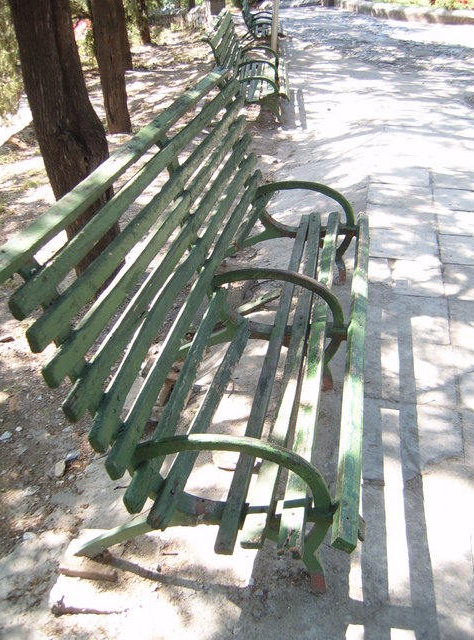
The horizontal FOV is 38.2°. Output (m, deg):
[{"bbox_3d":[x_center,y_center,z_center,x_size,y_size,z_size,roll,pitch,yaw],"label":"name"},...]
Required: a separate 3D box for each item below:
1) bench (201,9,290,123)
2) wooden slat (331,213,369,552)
[{"bbox_3d":[0.155,-3.070,8.240,0.870,0.890,2.130,2,30,2],"label":"bench"},{"bbox_3d":[0.448,-0.002,2.535,0.048,0.030,2.214,28,30,-4],"label":"wooden slat"}]

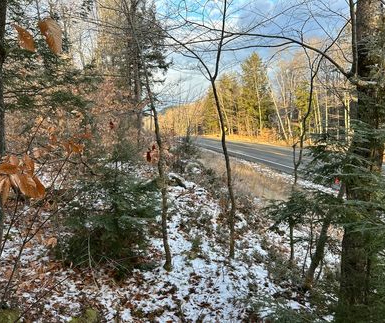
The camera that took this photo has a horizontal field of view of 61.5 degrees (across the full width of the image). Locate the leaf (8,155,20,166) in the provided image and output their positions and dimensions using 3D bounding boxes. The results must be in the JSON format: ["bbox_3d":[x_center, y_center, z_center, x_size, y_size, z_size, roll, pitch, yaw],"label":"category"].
[{"bbox_3d":[-0.597,-0.003,1.080,0.040,0.040,0.030,0,6,0],"label":"leaf"}]

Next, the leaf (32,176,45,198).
[{"bbox_3d":[-0.493,0.081,1.030,0.051,0.073,0.035,0,6,0],"label":"leaf"}]

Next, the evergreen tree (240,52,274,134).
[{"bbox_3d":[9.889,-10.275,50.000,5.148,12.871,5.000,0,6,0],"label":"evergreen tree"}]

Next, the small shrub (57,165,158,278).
[{"bbox_3d":[-1.051,0.723,4.000,1.150,1.276,1.100,0,6,0],"label":"small shrub"}]

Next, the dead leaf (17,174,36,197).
[{"bbox_3d":[-0.523,0.076,1.020,0.057,0.069,0.040,0,6,0],"label":"dead leaf"}]

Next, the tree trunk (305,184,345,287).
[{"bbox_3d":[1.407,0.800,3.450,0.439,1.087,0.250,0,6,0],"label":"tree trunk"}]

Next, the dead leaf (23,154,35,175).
[{"bbox_3d":[-0.534,0.010,1.060,0.039,0.066,0.030,0,6,0],"label":"dead leaf"}]

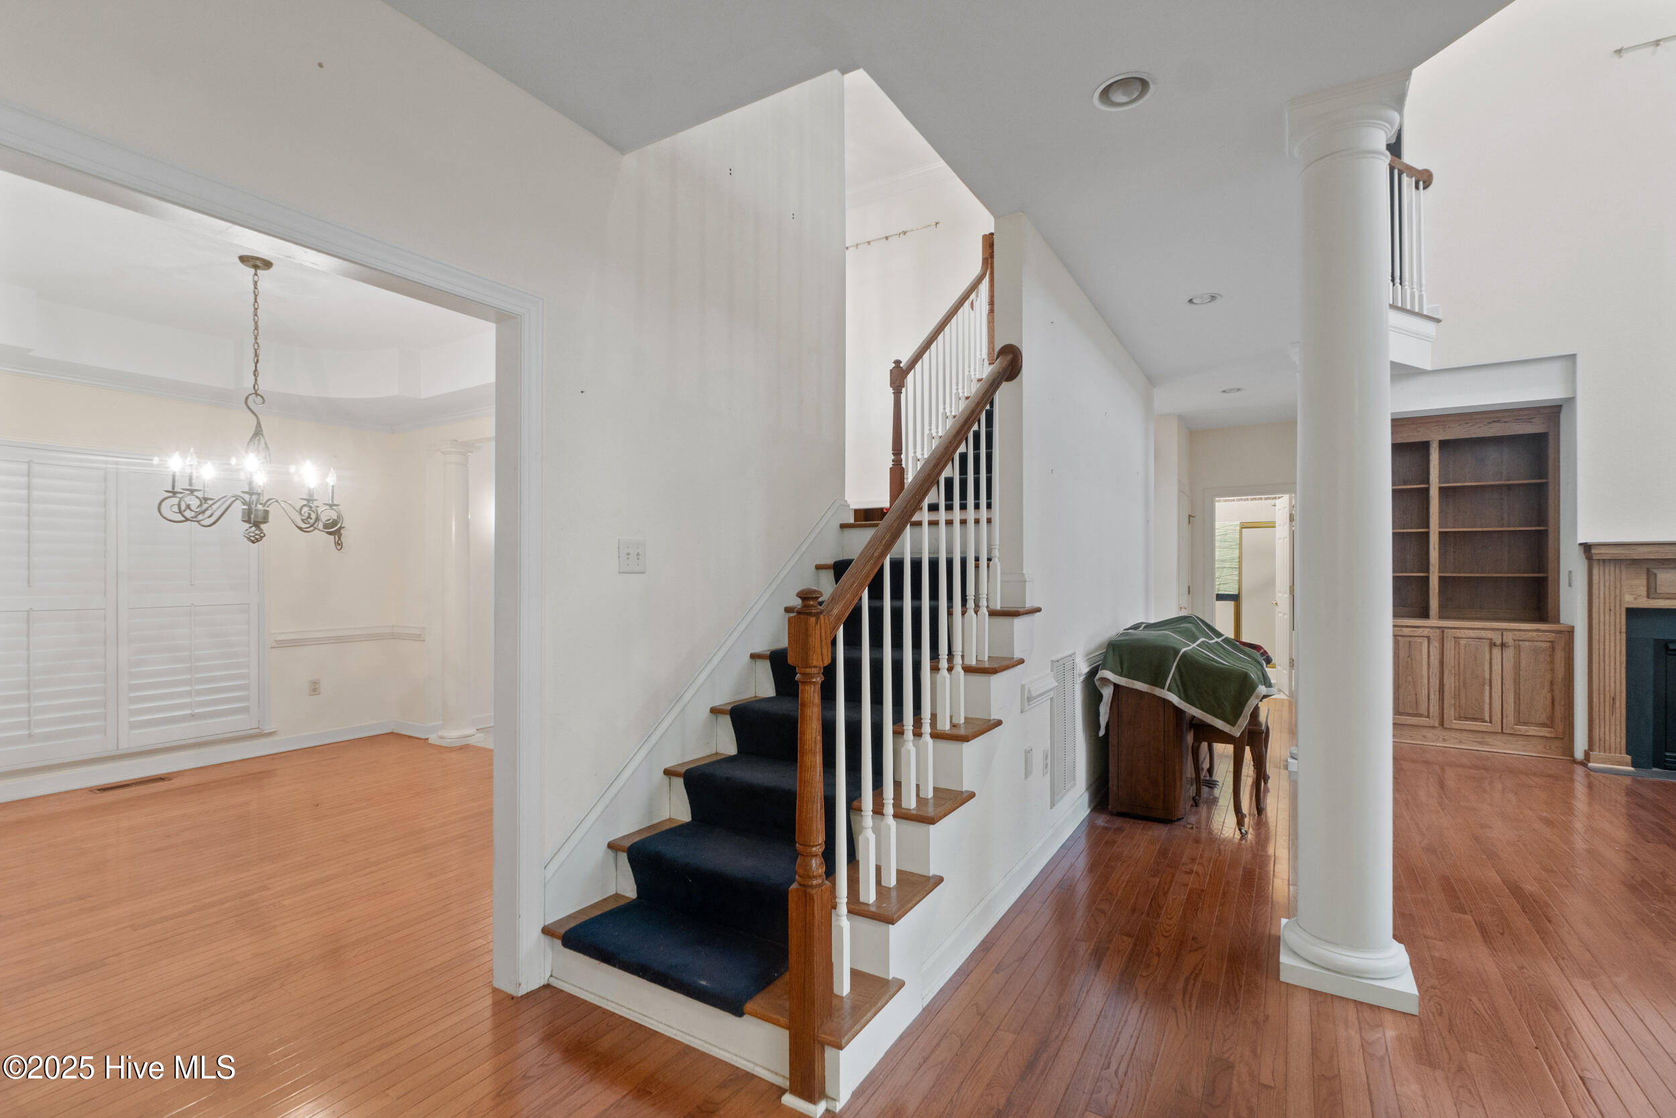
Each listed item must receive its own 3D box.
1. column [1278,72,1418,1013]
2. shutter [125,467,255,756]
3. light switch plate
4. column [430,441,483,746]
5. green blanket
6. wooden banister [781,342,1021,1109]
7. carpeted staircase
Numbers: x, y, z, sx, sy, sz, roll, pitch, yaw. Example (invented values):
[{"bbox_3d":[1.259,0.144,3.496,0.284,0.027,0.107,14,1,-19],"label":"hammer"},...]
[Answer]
[{"bbox_3d":[1.626,-0.063,2.258,0.340,2.770,0.340,0,0,31],"label":"column"},{"bbox_3d":[-4.081,0.295,4.420,0.050,1.670,0.660,0,0,33],"label":"shutter"},{"bbox_3d":[-0.724,-0.010,2.455,0.010,0.123,0.125,0,0,32],"label":"light switch plate"},{"bbox_3d":[-2.776,0.246,5.088,0.265,2.150,0.265,0,0,31],"label":"column"},{"bbox_3d":[1.925,0.630,3.849,0.780,0.580,1.080,0,0,31],"label":"green blanket"},{"bbox_3d":[0.319,0.198,2.341,0.125,2.240,1.600,0,0,32],"label":"wooden banister"},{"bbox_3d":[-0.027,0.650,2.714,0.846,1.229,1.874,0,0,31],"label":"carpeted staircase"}]

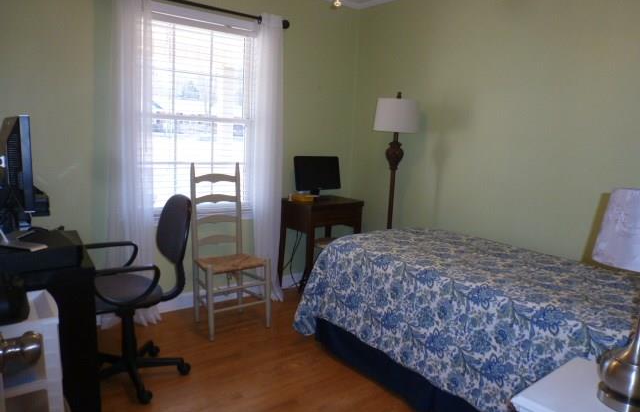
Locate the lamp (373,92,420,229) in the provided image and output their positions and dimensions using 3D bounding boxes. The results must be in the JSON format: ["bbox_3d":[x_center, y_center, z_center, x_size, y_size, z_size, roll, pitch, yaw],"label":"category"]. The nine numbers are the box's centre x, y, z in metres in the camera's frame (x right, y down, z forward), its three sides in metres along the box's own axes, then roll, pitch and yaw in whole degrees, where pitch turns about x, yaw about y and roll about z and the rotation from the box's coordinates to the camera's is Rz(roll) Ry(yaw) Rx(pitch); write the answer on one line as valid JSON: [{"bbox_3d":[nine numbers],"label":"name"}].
[{"bbox_3d":[0.531,-0.013,3.286,0.340,1.620,0.340,-5,13,-38],"label":"lamp"}]

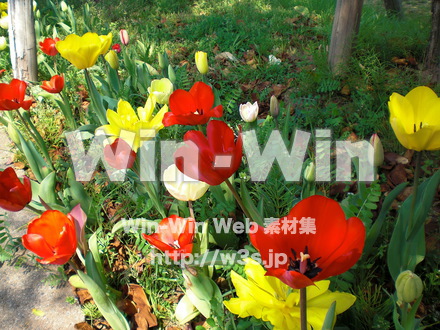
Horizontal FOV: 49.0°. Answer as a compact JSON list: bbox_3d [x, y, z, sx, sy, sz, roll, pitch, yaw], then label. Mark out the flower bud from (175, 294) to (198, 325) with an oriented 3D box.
[{"bbox_3d":[-0.049,0.209,0.700,0.034,0.045,0.030,16,27,1],"label":"flower bud"}]

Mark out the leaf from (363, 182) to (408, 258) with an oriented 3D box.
[{"bbox_3d":[0.291,0.100,0.850,0.025,0.159,0.025,30,24,20],"label":"leaf"}]

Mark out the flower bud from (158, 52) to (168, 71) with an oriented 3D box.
[{"bbox_3d":[-0.168,-0.304,1.420,0.026,0.055,0.026,2,27,0],"label":"flower bud"}]

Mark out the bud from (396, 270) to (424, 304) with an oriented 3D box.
[{"bbox_3d":[0.243,0.156,0.620,0.034,0.044,0.034,14,31,24],"label":"bud"}]

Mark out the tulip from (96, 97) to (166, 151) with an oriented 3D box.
[{"bbox_3d":[-0.130,-0.059,0.710,0.100,0.062,0.090,2,31,0],"label":"tulip"}]

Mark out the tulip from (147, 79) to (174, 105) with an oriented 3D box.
[{"bbox_3d":[-0.145,-0.178,1.170,0.060,0.055,0.058,2,27,0],"label":"tulip"}]

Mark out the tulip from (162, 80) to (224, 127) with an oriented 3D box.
[{"bbox_3d":[-0.055,-0.123,0.970,0.117,0.068,0.100,2,34,0],"label":"tulip"}]

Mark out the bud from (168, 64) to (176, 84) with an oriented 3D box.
[{"bbox_3d":[-0.128,-0.242,1.300,0.020,0.056,0.020,-4,27,0],"label":"bud"}]

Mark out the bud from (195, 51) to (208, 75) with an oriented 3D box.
[{"bbox_3d":[-0.047,-0.265,1.250,0.031,0.058,0.031,-7,28,-1],"label":"bud"}]

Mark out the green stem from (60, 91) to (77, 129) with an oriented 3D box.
[{"bbox_3d":[-0.361,-0.132,1.150,0.028,0.100,0.025,-17,26,0],"label":"green stem"}]

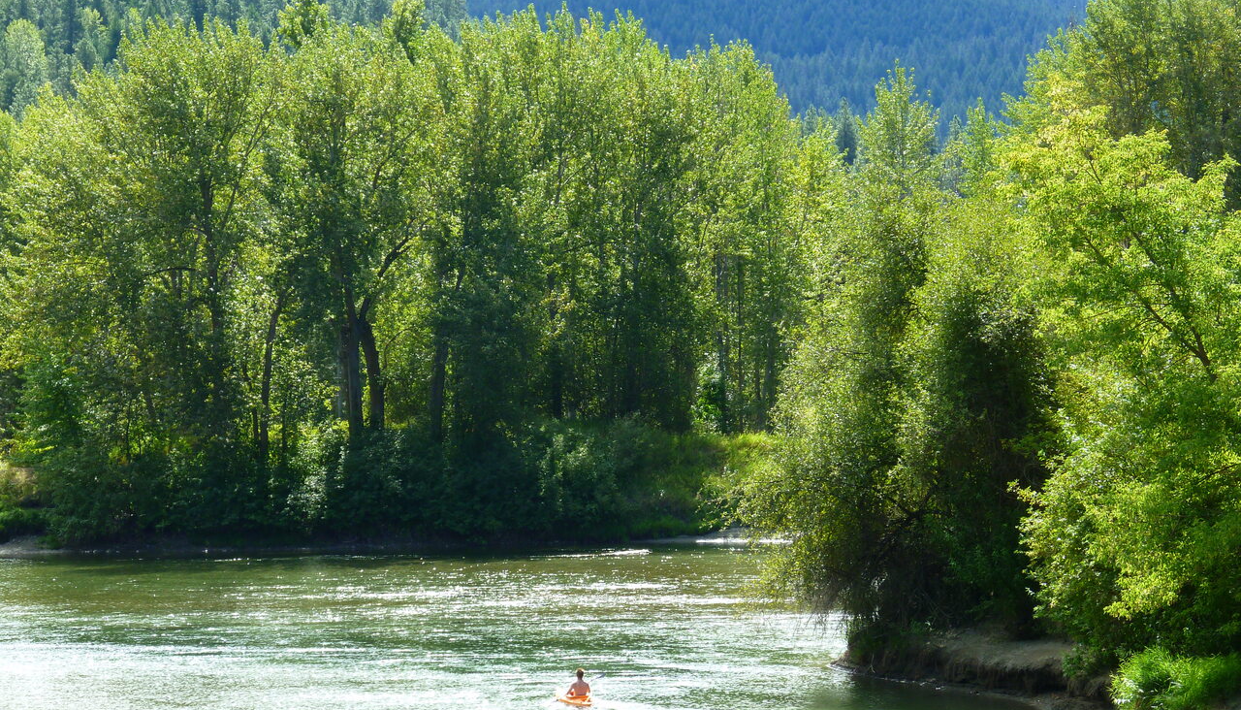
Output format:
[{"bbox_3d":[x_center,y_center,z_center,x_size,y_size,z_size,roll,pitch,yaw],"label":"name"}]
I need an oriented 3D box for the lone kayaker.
[{"bbox_3d":[-1.064,8.119,85.400,0.600,0.870,1.020,0,0,-18],"label":"lone kayaker"}]

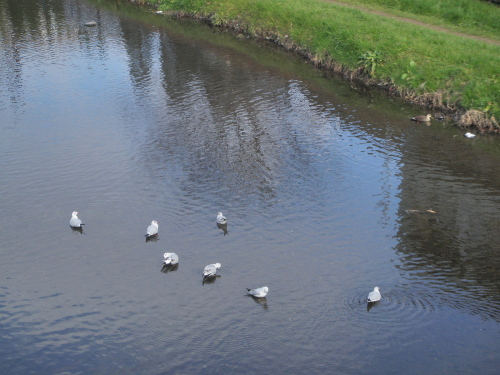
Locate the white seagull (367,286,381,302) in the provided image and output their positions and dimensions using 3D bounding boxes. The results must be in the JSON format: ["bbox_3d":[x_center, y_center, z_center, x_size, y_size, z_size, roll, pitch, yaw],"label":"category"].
[{"bbox_3d":[1.565,1.346,13.236,0.130,0.185,0.330,10,20,30],"label":"white seagull"}]

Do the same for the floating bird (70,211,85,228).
[{"bbox_3d":[-2.609,0.485,15.993,0.330,0.220,0.130,15,22,40],"label":"floating bird"}]

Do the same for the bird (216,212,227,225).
[{"bbox_3d":[-0.424,0.472,16.123,0.130,0.170,0.320,-7,18,-22],"label":"bird"}]

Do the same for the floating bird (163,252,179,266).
[{"bbox_3d":[-1.082,0.986,14.441,0.150,0.170,0.290,10,20,31],"label":"floating bird"}]

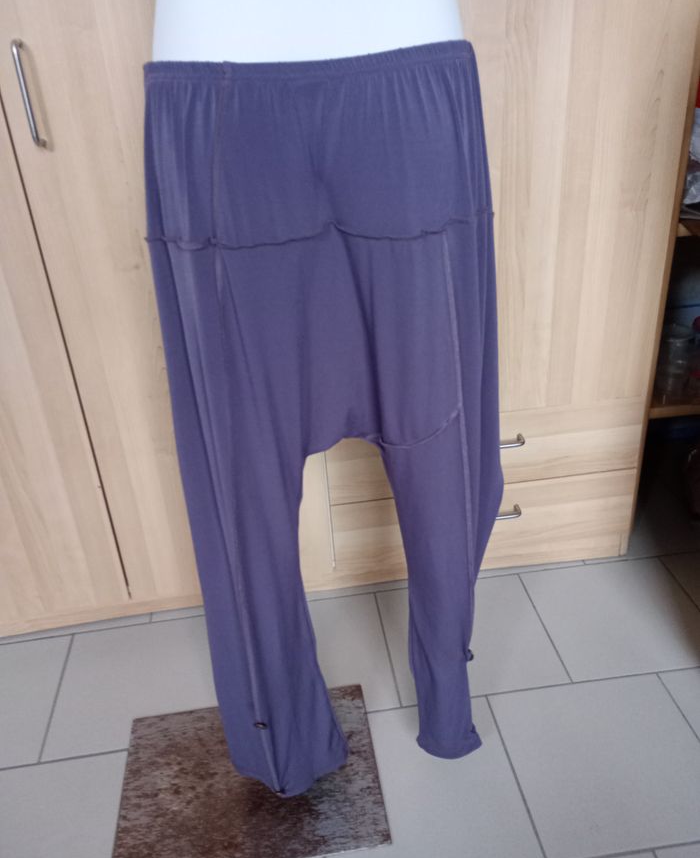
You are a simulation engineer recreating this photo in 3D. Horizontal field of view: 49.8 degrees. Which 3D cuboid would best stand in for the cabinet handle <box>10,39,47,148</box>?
[{"bbox_3d":[-0.449,-0.470,1.057,0.011,0.138,0.033,-7,28,-5],"label":"cabinet handle"}]

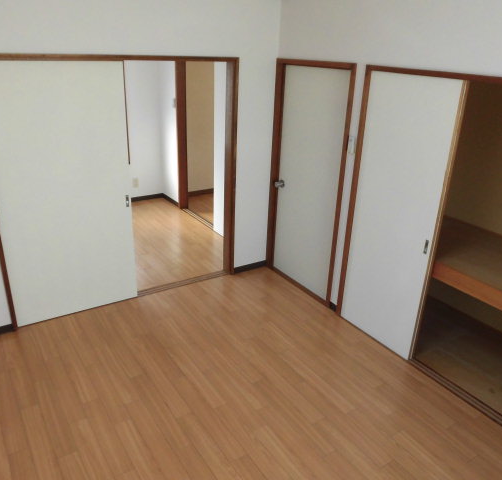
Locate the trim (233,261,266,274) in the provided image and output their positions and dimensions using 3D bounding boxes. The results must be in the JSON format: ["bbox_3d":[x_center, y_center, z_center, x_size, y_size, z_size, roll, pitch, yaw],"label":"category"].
[{"bbox_3d":[-0.007,0.255,4.110,0.346,0.061,0.015,-13,27,-31],"label":"trim"}]

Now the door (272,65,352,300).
[{"bbox_3d":[0.462,-0.439,3.579,0.040,1.776,0.744,-13,27,-31],"label":"door"}]

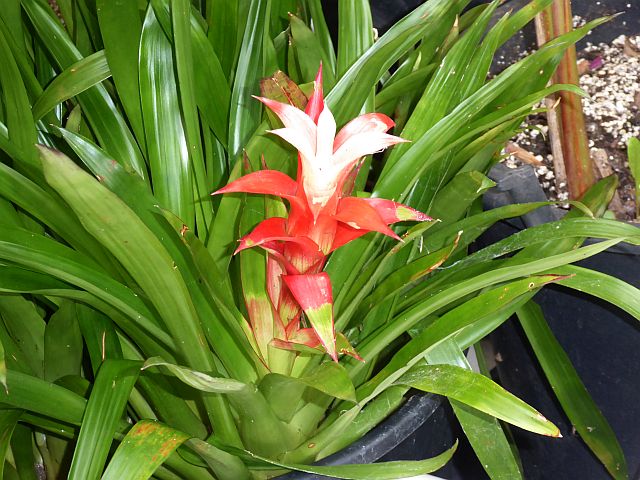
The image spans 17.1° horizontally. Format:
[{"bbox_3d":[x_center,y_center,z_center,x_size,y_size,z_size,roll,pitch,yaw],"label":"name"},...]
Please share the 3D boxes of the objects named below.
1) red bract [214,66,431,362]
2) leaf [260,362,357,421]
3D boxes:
[{"bbox_3d":[0.000,-0.019,1.200,0.120,0.170,0.110,4,33,-3],"label":"red bract"},{"bbox_3d":[-0.007,0.088,1.235,0.054,0.034,0.032,0,33,0],"label":"leaf"}]

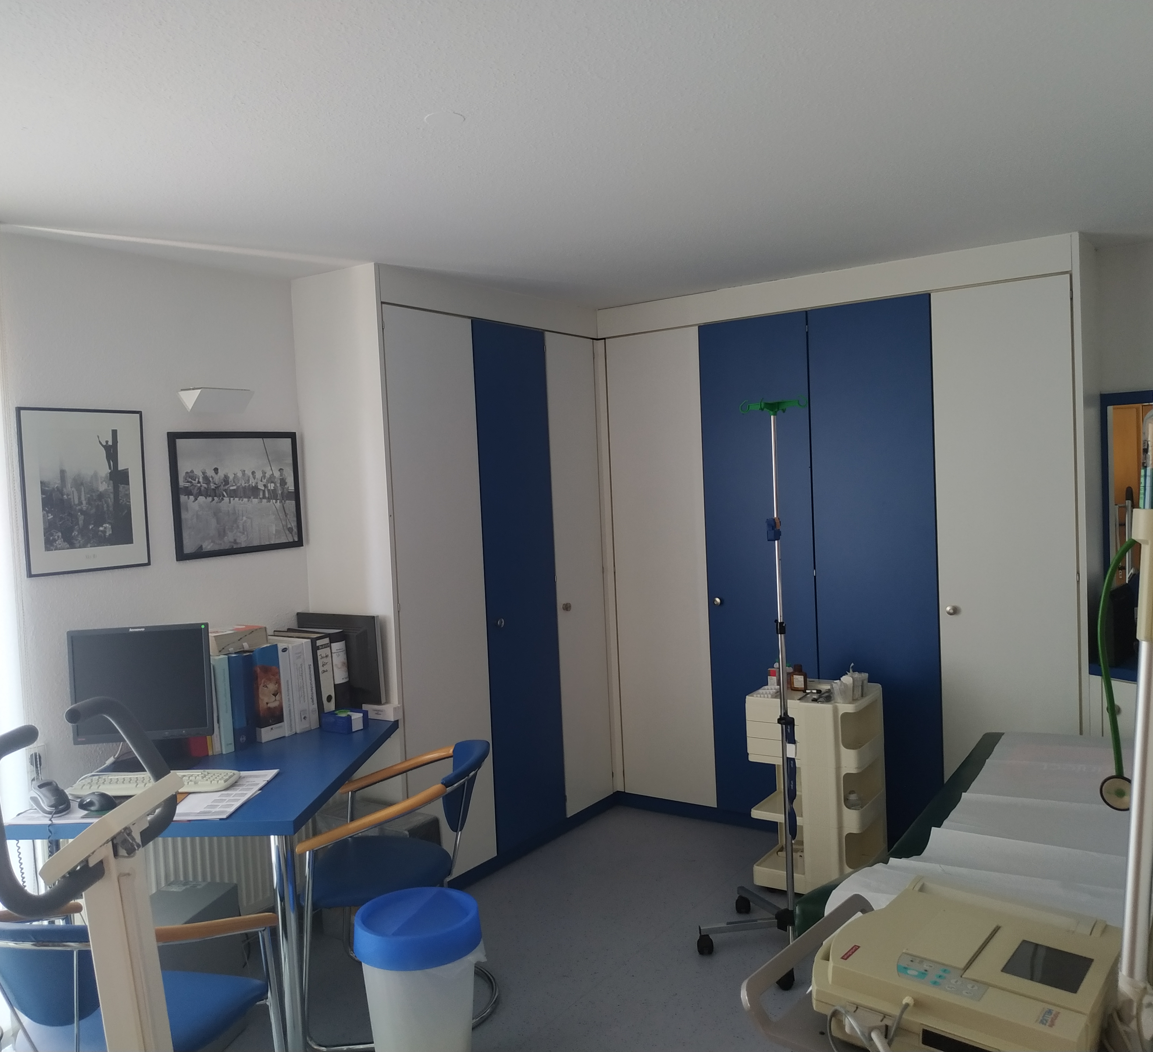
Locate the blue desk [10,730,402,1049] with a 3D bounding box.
[{"bbox_3d":[-1.092,1.129,3.159,0.883,0.761,1.183,-2,3,6],"label":"blue desk"}]

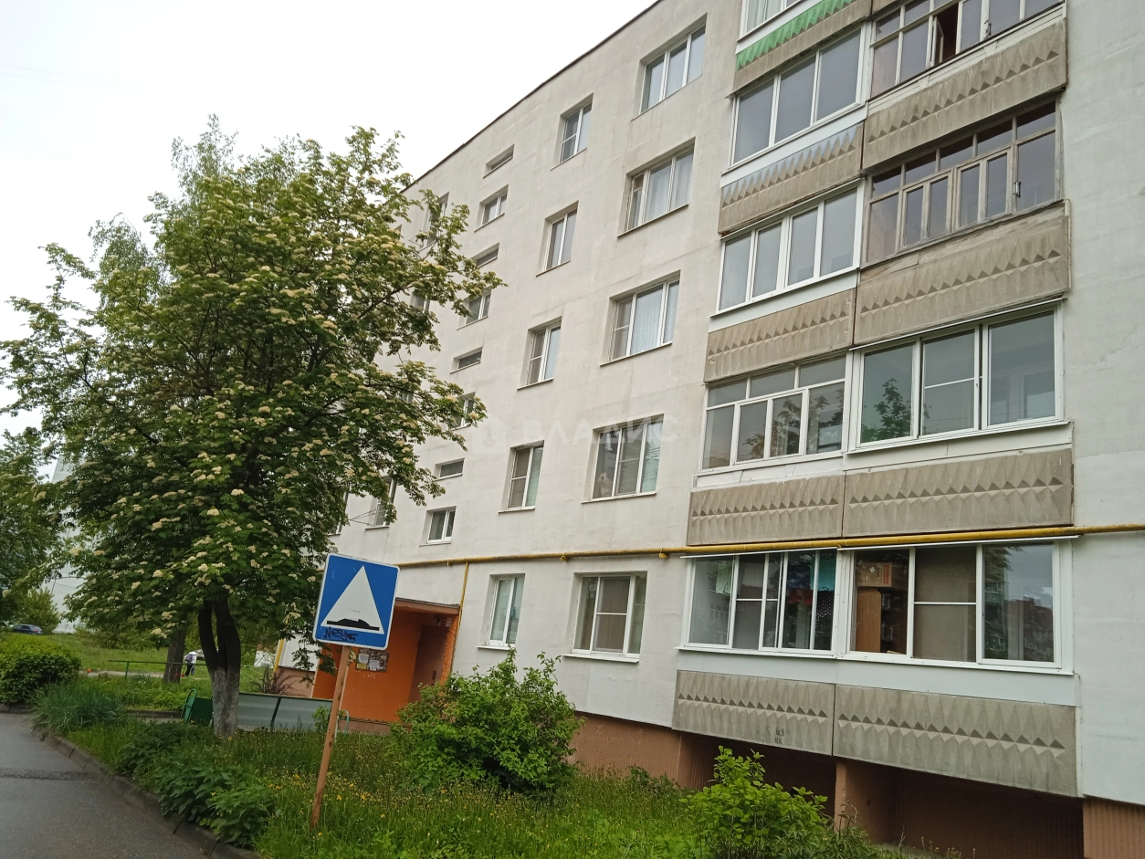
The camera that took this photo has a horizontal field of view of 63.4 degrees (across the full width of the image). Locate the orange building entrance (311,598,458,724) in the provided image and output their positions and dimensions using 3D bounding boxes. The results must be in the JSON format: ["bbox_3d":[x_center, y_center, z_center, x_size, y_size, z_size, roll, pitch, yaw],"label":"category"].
[{"bbox_3d":[-4.318,5.140,20.679,1.850,2.800,3.250,18,-18,-33],"label":"orange building entrance"}]

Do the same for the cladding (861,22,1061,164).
[{"bbox_3d":[5.385,-4.539,12.897,0.140,0.960,2.985,18,-18,-33],"label":"cladding"}]

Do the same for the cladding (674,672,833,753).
[{"bbox_3d":[2.508,3.951,13.079,0.140,0.885,2.980,18,-18,-33],"label":"cladding"}]

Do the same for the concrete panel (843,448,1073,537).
[{"bbox_3d":[4.651,0.843,11.435,0.140,0.860,3.035,18,-18,-33],"label":"concrete panel"}]

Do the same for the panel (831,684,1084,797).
[{"bbox_3d":[4.297,3.522,10.691,0.140,0.885,3.020,18,-18,-33],"label":"panel"}]

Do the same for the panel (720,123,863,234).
[{"bbox_3d":[3.570,-4.069,15.303,0.140,0.935,3.005,18,-18,-33],"label":"panel"}]

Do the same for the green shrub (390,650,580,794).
[{"bbox_3d":[-1.103,3.780,12.246,2.350,1.680,2.100,8,-15,-1],"label":"green shrub"}]

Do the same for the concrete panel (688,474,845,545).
[{"bbox_3d":[2.842,1.265,13.854,0.140,0.875,3.045,18,-18,-33],"label":"concrete panel"}]

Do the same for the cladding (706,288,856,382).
[{"bbox_3d":[3.220,-1.405,14.561,0.140,0.890,3.005,18,-18,-33],"label":"cladding"}]

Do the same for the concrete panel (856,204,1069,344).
[{"bbox_3d":[5.032,-1.885,12.164,0.140,1.060,2.990,18,-18,-33],"label":"concrete panel"}]

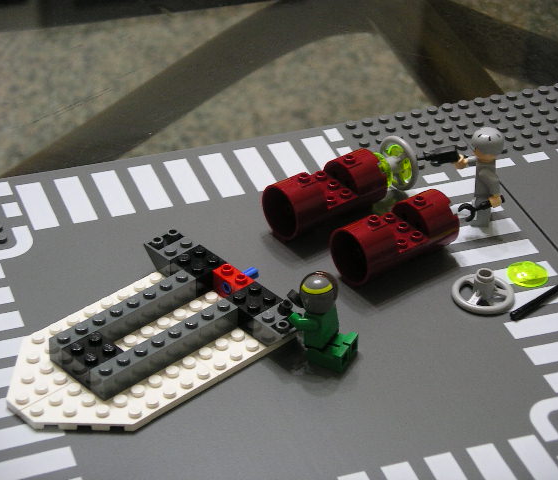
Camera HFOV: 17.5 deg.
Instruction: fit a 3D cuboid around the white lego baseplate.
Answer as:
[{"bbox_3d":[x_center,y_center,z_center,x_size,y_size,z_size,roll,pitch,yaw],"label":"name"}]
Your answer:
[{"bbox_3d":[-0.052,0.040,0.662,0.104,0.005,0.064,-27,45,-35],"label":"white lego baseplate"}]

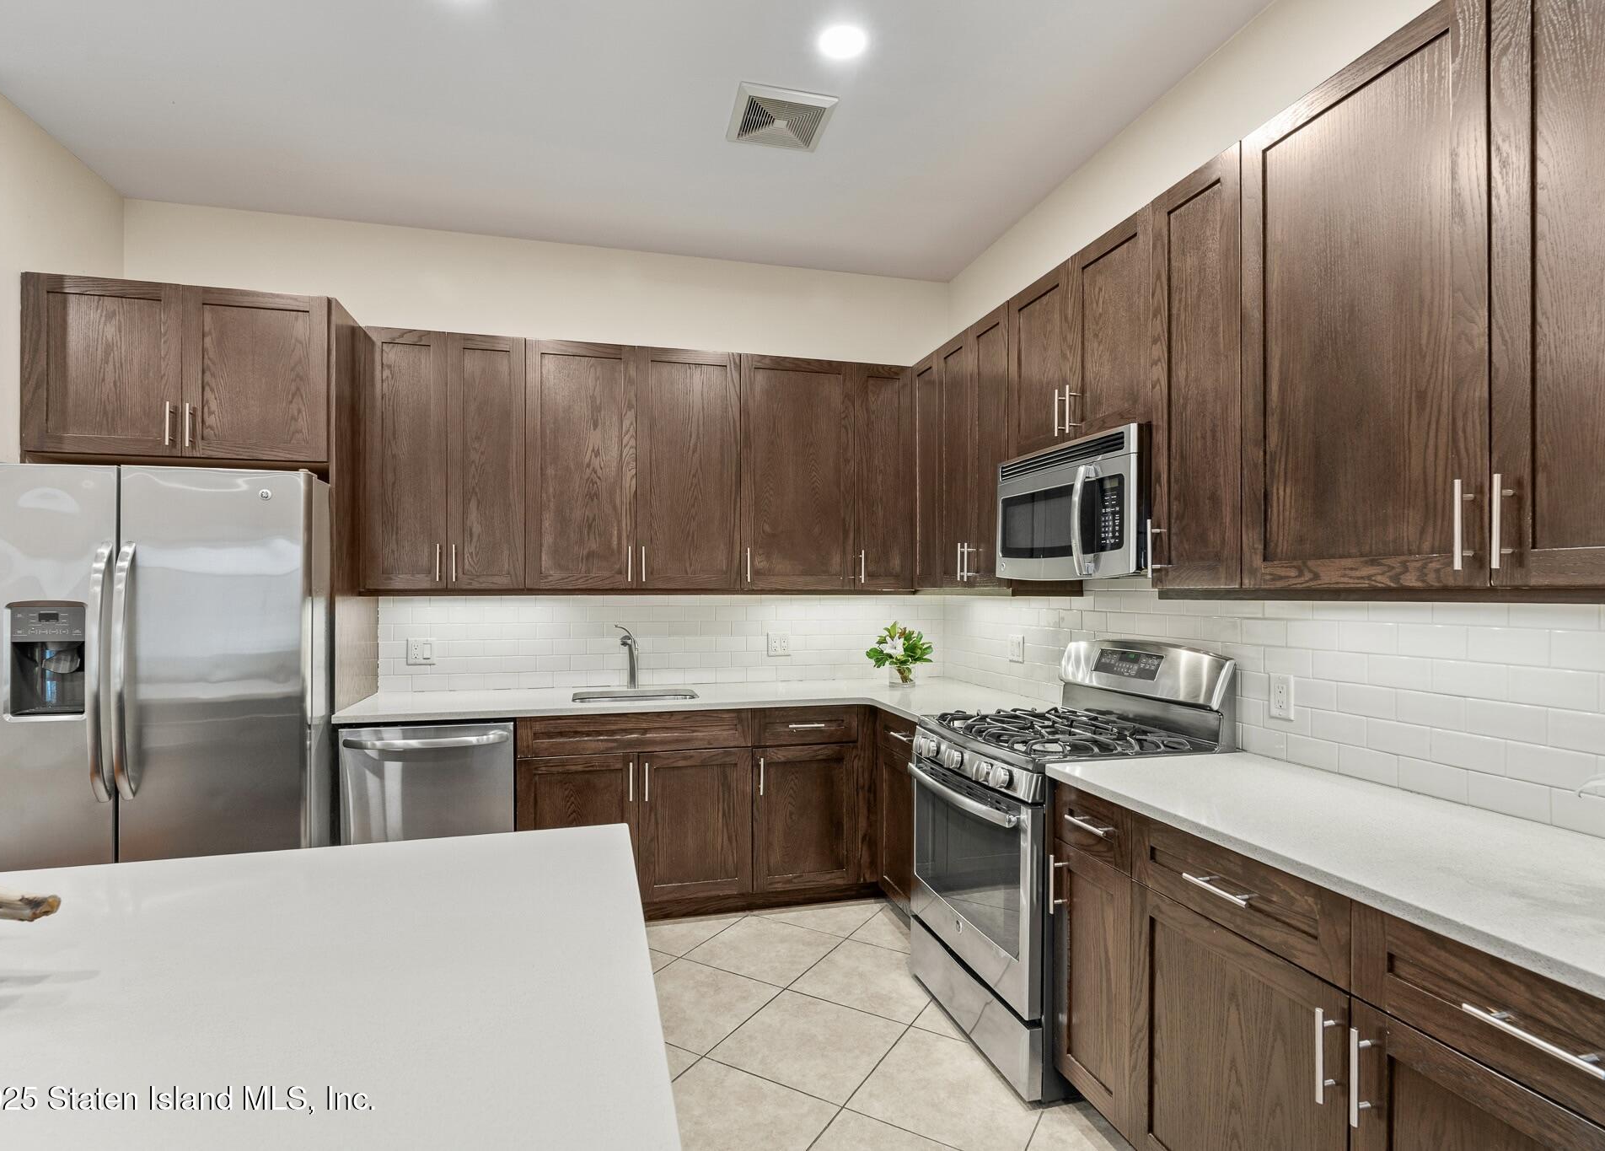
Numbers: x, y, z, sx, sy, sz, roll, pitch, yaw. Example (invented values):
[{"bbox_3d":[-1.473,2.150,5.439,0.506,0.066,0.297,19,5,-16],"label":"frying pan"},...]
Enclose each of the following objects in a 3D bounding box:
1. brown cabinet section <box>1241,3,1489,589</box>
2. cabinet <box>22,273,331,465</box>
[{"bbox_3d":[1.253,-0.496,1.585,0.335,1.052,0.516,0,-1,-15],"label":"brown cabinet section"},{"bbox_3d":[-2.241,-0.700,2.981,0.910,0.617,0.640,0,-1,-15],"label":"cabinet"}]

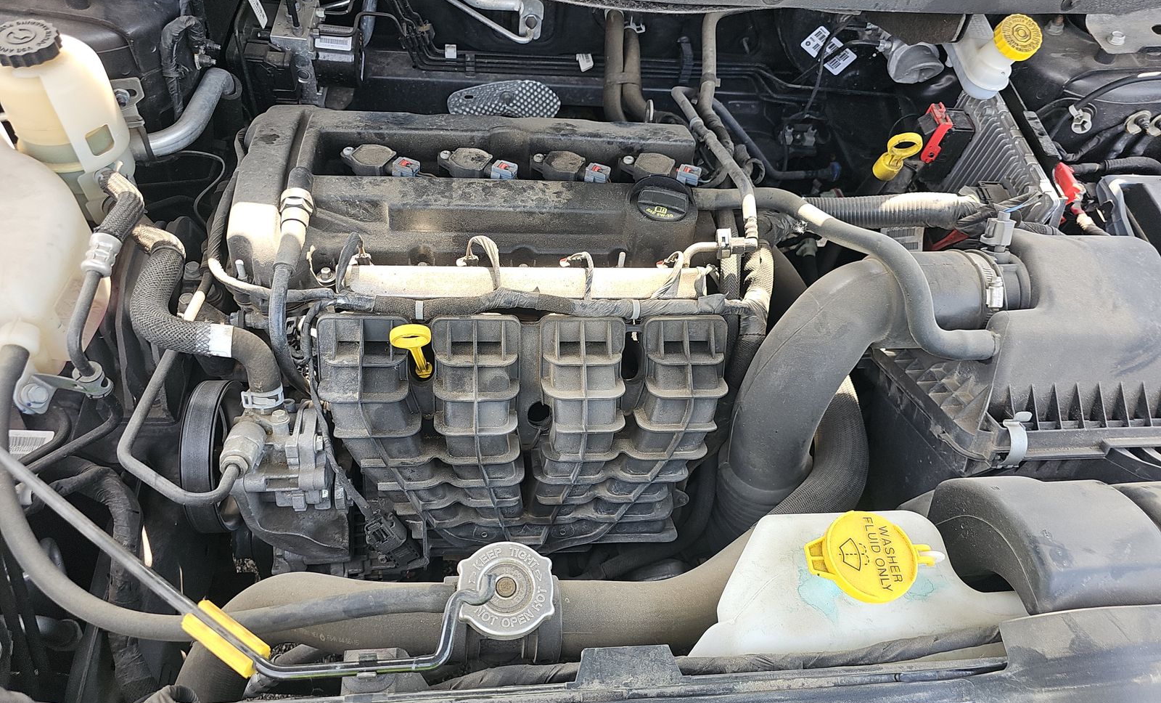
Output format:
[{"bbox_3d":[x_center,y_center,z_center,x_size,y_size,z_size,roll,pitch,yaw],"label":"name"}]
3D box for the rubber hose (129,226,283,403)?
[{"bbox_3d":[-0.341,-0.043,0.689,0.147,0.079,0.174,0,48,-9],"label":"rubber hose"}]

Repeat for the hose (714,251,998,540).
[{"bbox_3d":[0.257,0.057,0.735,0.265,0.270,0.225,0,48,-9],"label":"hose"}]

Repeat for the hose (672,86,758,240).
[{"bbox_3d":[0.139,-0.200,0.807,0.054,0.047,0.221,0,48,-9],"label":"hose"}]

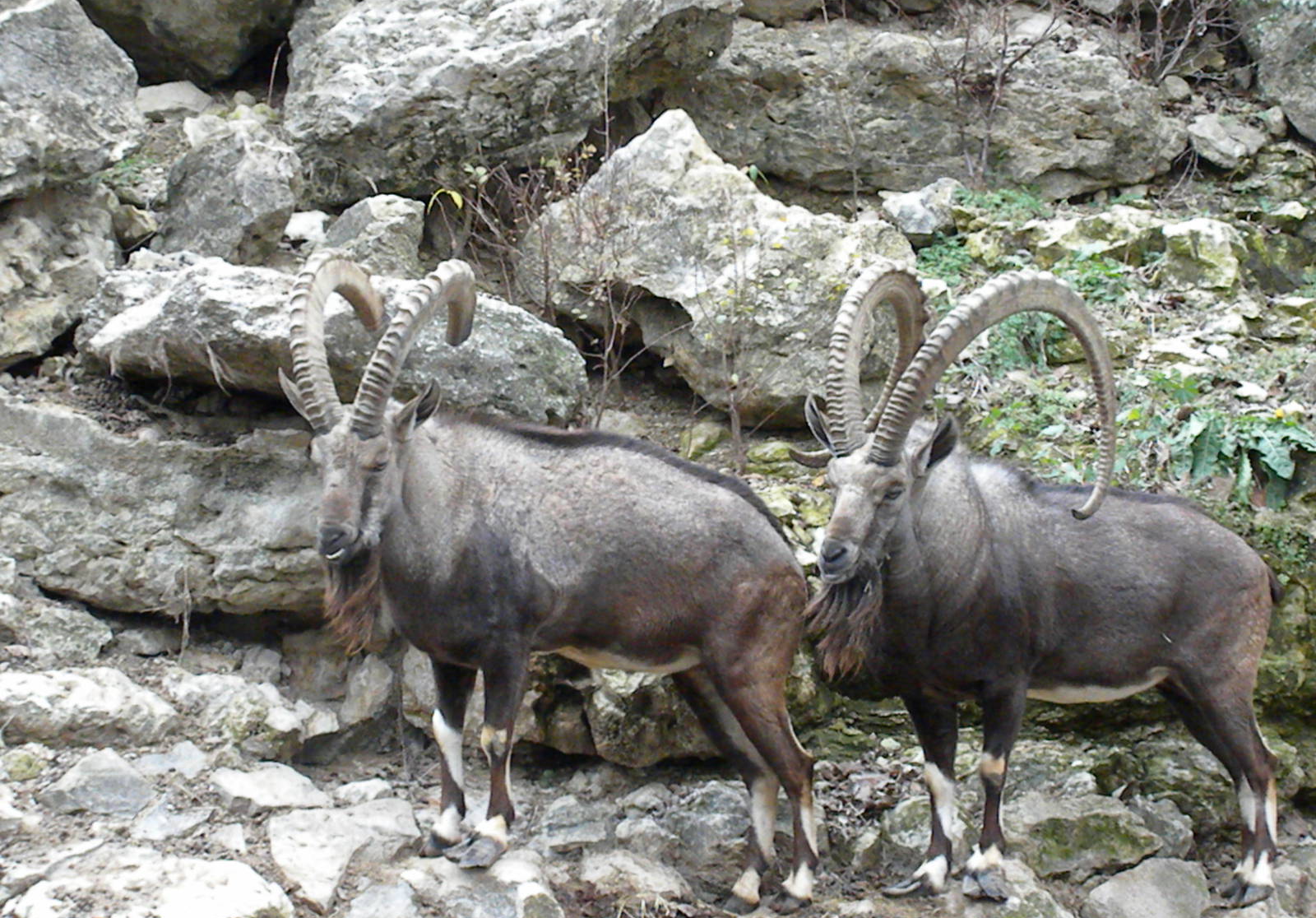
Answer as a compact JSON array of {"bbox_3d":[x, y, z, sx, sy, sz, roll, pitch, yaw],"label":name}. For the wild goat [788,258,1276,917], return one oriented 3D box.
[{"bbox_3d":[0.731,0.232,7.300,0.960,1.190,0.460,-3,7,-29],"label":"wild goat"}]

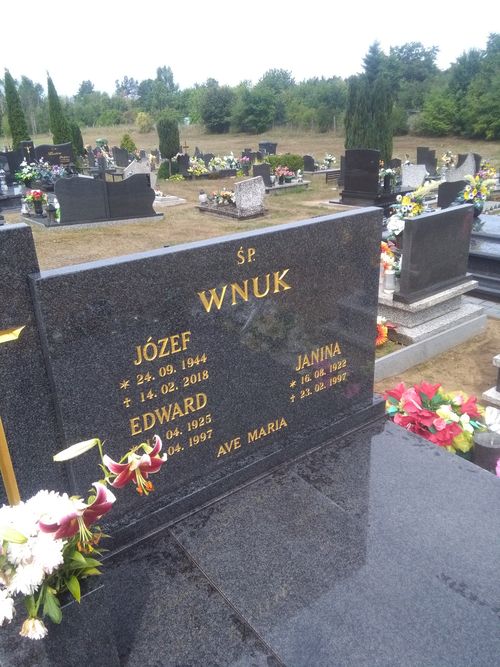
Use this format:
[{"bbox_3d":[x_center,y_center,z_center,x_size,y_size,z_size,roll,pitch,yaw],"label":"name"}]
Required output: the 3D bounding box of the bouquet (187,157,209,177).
[{"bbox_3d":[-1.350,-4.199,13.628,0.505,0.473,0.430,-5,23,-4],"label":"bouquet"}]

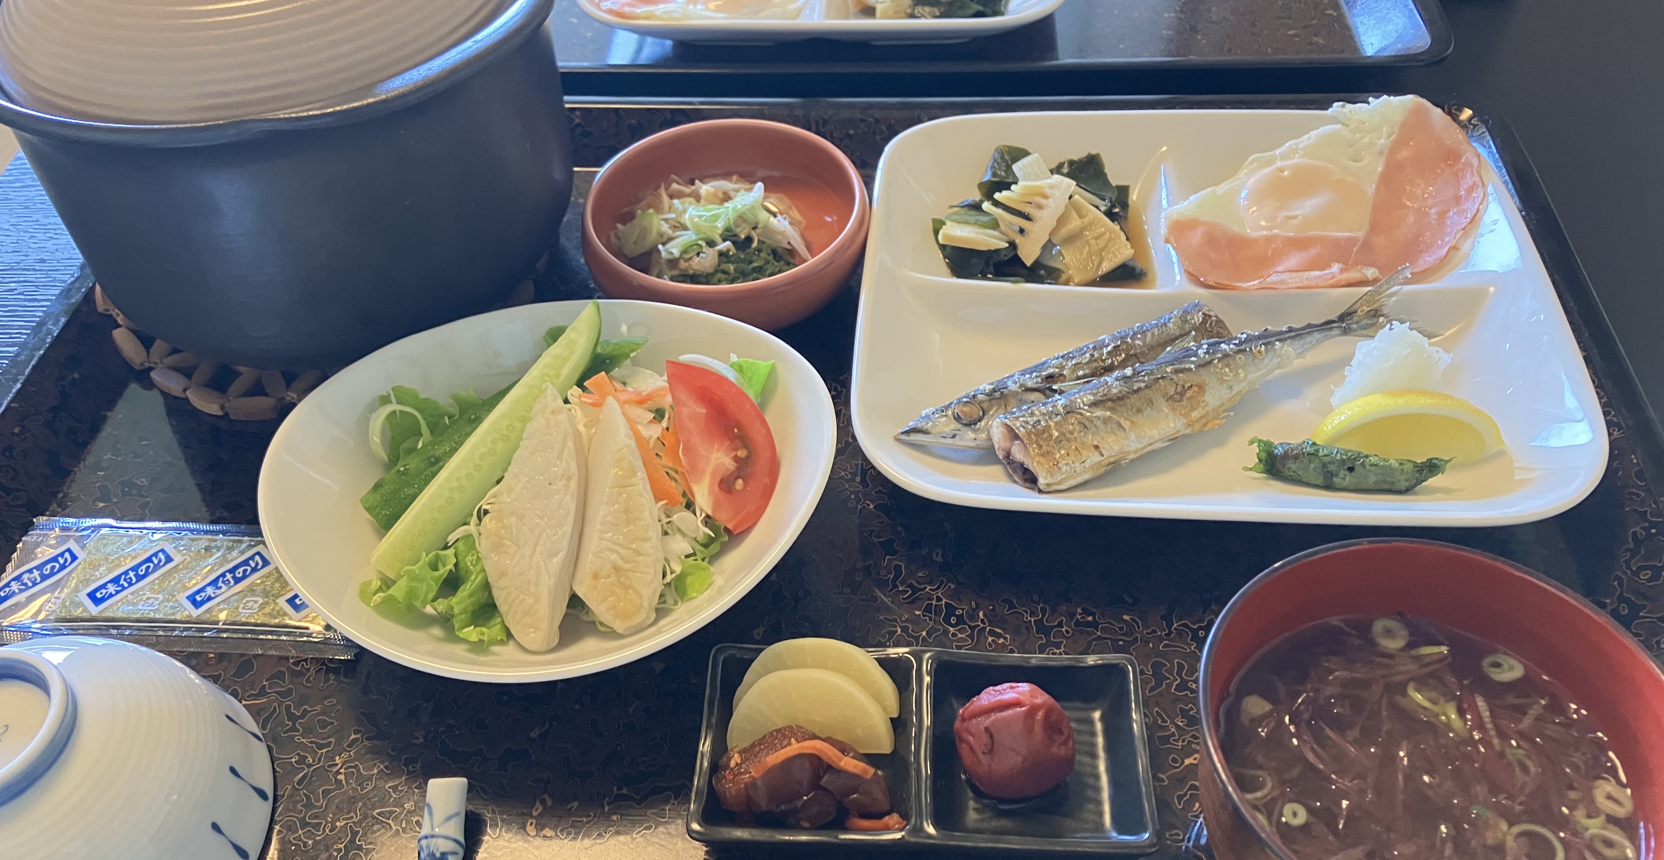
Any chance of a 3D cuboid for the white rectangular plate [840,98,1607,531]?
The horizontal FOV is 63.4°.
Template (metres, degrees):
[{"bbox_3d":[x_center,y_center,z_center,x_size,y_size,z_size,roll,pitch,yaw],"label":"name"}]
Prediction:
[{"bbox_3d":[0.141,-0.050,0.522,0.259,0.024,0.234,2,47,5],"label":"white rectangular plate"}]

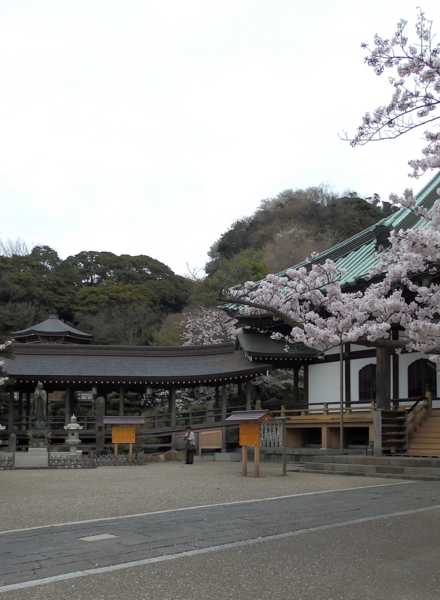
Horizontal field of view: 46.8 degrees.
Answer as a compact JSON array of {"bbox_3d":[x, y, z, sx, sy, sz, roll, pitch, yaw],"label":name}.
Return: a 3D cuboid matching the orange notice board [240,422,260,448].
[{"bbox_3d":[0.952,4.352,16.400,0.970,0.740,0.080,-11,-15,44],"label":"orange notice board"}]

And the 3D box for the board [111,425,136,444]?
[{"bbox_3d":[-4.045,5.678,21.400,0.990,0.760,0.080,2,-11,-9],"label":"board"}]

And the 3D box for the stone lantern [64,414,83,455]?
[{"bbox_3d":[-5.981,5.613,20.800,0.820,1.860,0.820,2,-11,-9],"label":"stone lantern"}]

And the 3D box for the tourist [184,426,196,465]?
[{"bbox_3d":[-1.285,6.305,22.000,0.400,1.600,0.480,10,-15,-42],"label":"tourist"}]

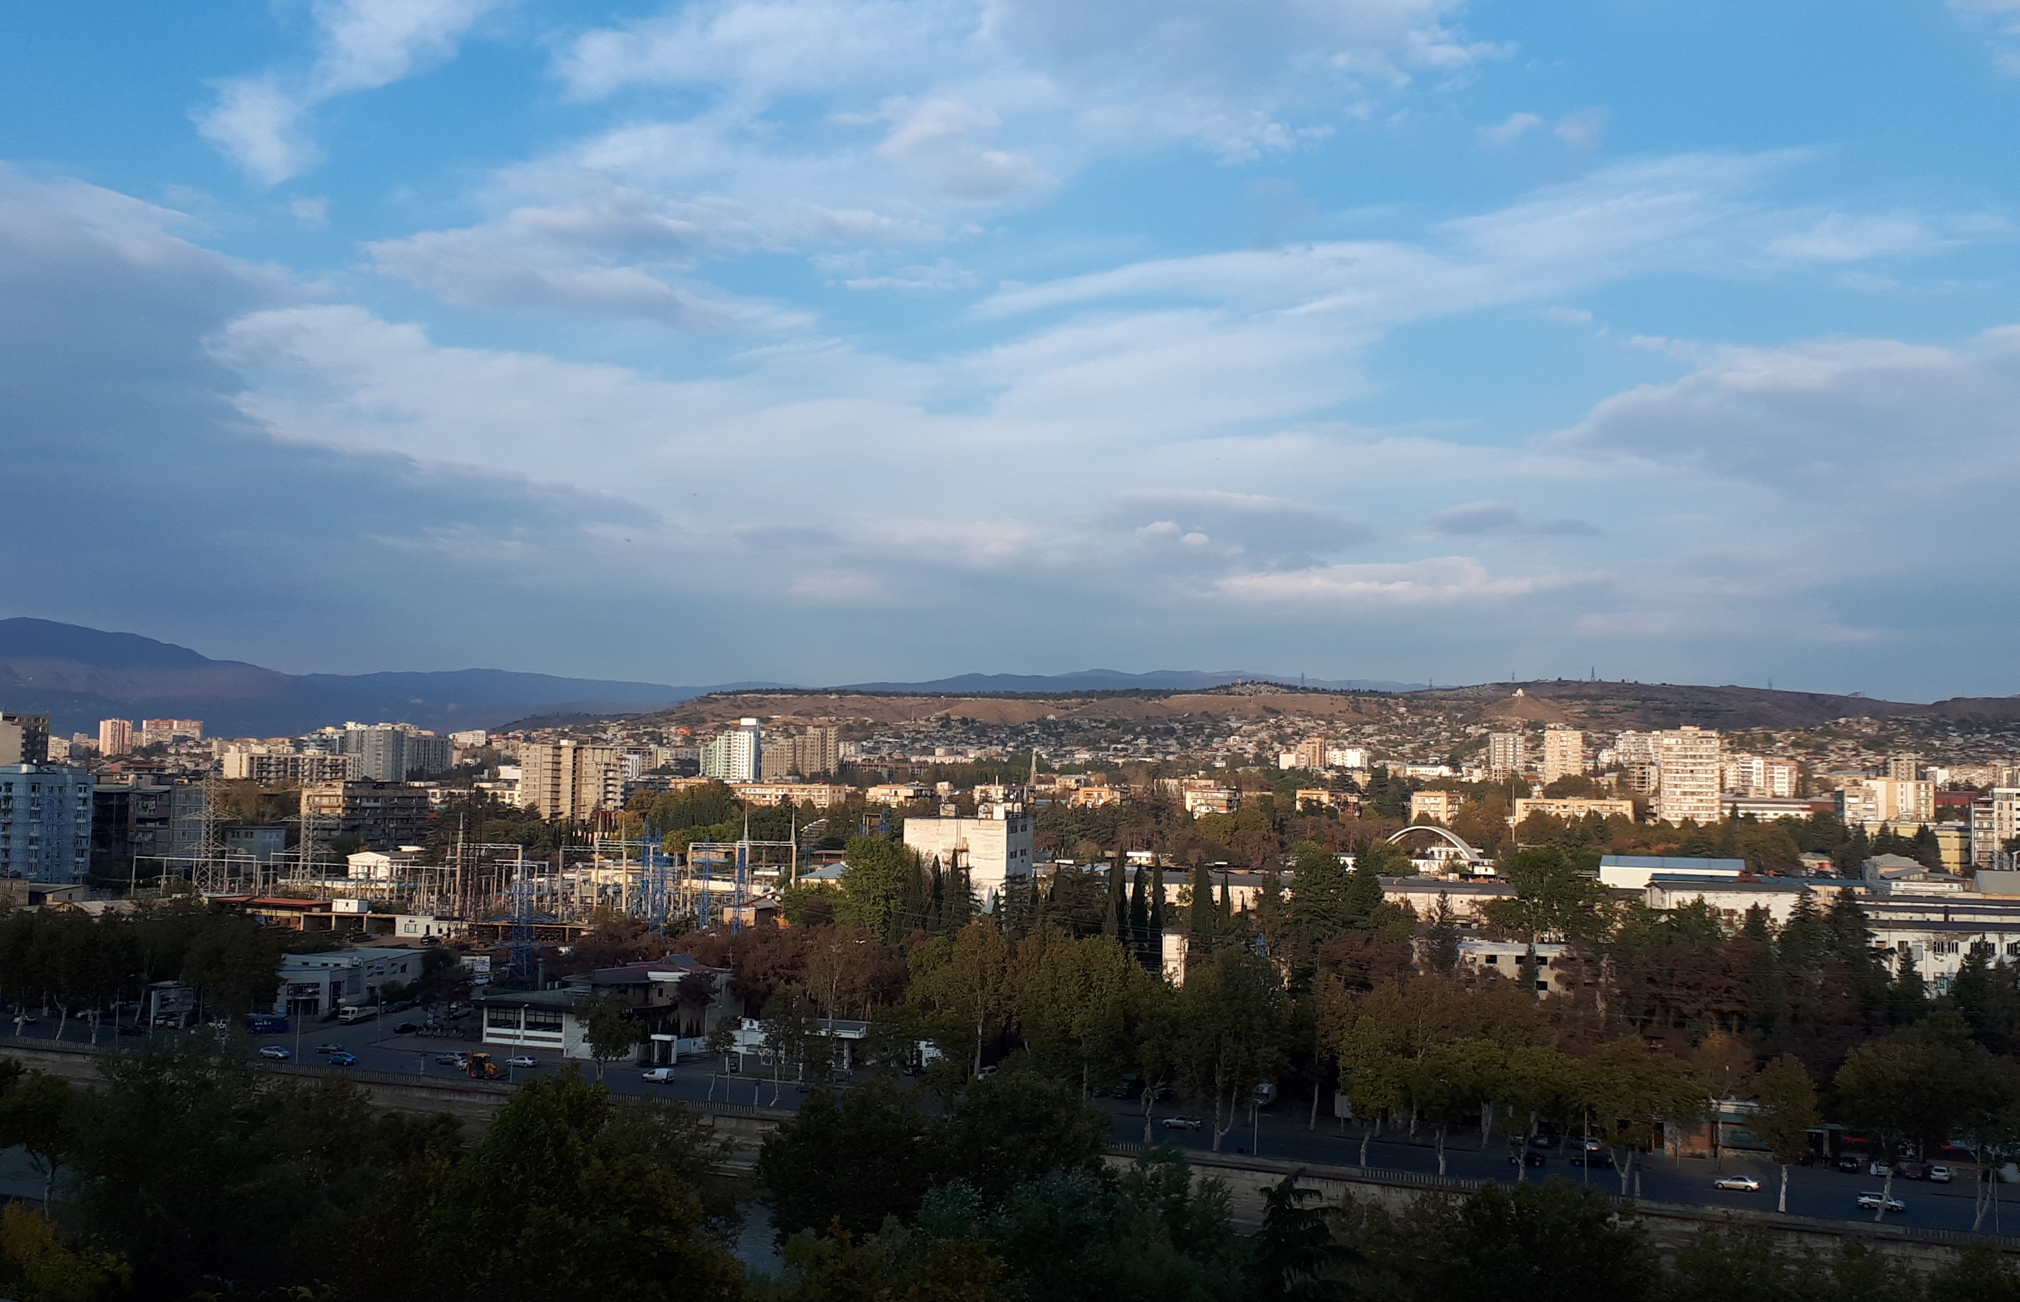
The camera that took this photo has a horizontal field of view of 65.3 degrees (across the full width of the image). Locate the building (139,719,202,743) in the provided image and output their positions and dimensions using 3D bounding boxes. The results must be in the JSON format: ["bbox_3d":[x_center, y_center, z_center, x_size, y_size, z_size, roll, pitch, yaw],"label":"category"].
[{"bbox_3d":[-753.430,79.560,1417.070,45.100,34.130,15.000,2,-3,-10],"label":"building"}]

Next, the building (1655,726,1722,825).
[{"bbox_3d":[273.320,51.830,634.480,23.540,41.990,16.000,0,-3,20],"label":"building"}]

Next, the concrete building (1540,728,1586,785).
[{"bbox_3d":[345.710,67.400,983.200,23.720,38.260,17.000,0,-3,24],"label":"concrete building"}]

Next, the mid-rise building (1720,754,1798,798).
[{"bbox_3d":[489.540,81.760,1027.690,44.410,27.590,18.000,0,-3,22],"label":"mid-rise building"}]

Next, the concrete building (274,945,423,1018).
[{"bbox_3d":[-112.910,57.120,270.390,15.310,9.300,18.000,0,-3,19],"label":"concrete building"}]

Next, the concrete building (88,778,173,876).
[{"bbox_3d":[-206.600,42.030,369.170,16.250,23.590,13.000,2,-3,-22],"label":"concrete building"}]

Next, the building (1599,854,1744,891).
[{"bbox_3d":[159.360,54.590,380.920,31.420,8.920,16.000,0,-3,20],"label":"building"}]

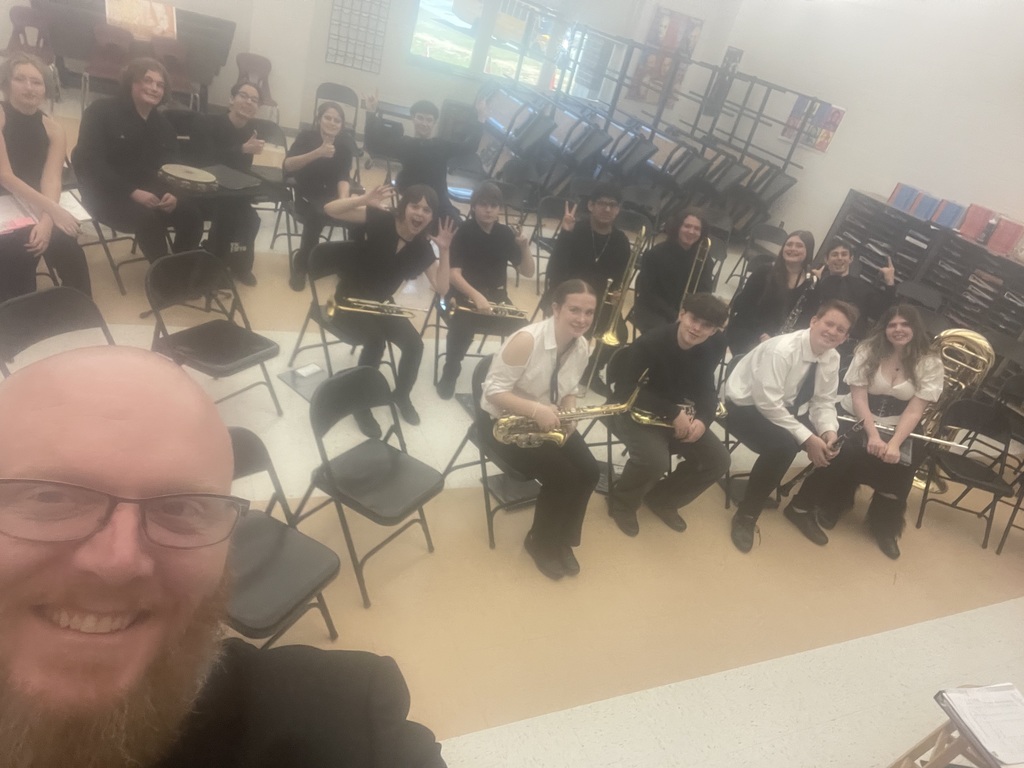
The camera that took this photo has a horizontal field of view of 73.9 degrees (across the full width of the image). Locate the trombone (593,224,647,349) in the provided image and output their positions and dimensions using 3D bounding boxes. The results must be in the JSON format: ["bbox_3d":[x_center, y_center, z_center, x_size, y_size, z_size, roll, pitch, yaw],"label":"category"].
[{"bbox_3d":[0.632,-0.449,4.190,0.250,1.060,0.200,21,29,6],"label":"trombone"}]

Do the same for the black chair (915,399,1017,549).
[{"bbox_3d":[2.896,0.542,4.312,0.464,0.765,0.505,17,28,-1],"label":"black chair"}]

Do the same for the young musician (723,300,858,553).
[{"bbox_3d":[1.479,0.165,3.584,0.600,1.200,0.800,1,32,-26],"label":"young musician"}]

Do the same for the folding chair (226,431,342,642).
[{"bbox_3d":[-0.843,0.563,2.127,0.490,0.765,0.460,25,29,16],"label":"folding chair"}]

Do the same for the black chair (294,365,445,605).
[{"bbox_3d":[-0.548,0.351,2.661,0.490,0.765,0.460,28,30,22],"label":"black chair"}]

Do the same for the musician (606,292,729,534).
[{"bbox_3d":[0.818,0.108,3.454,0.540,1.220,0.640,0,33,-29],"label":"musician"}]

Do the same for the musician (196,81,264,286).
[{"bbox_3d":[-1.894,-1.376,4.573,0.500,1.230,0.680,-14,41,-44],"label":"musician"}]

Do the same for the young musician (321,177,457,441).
[{"bbox_3d":[-0.686,-0.447,3.597,0.660,1.230,0.750,-10,39,-41],"label":"young musician"}]

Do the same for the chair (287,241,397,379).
[{"bbox_3d":[-0.889,-0.393,3.877,0.505,0.765,0.464,33,32,26],"label":"chair"}]

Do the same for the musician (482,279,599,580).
[{"bbox_3d":[0.205,0.186,2.978,0.500,1.220,0.680,-7,37,-38],"label":"musician"}]

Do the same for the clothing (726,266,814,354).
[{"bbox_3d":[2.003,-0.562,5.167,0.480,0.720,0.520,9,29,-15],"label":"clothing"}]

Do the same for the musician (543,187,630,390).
[{"bbox_3d":[0.513,-0.676,4.534,0.580,1.260,0.800,-2,33,-30],"label":"musician"}]

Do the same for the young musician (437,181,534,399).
[{"bbox_3d":[-0.171,-0.561,4.093,0.570,1.220,0.640,-3,34,-33],"label":"young musician"}]

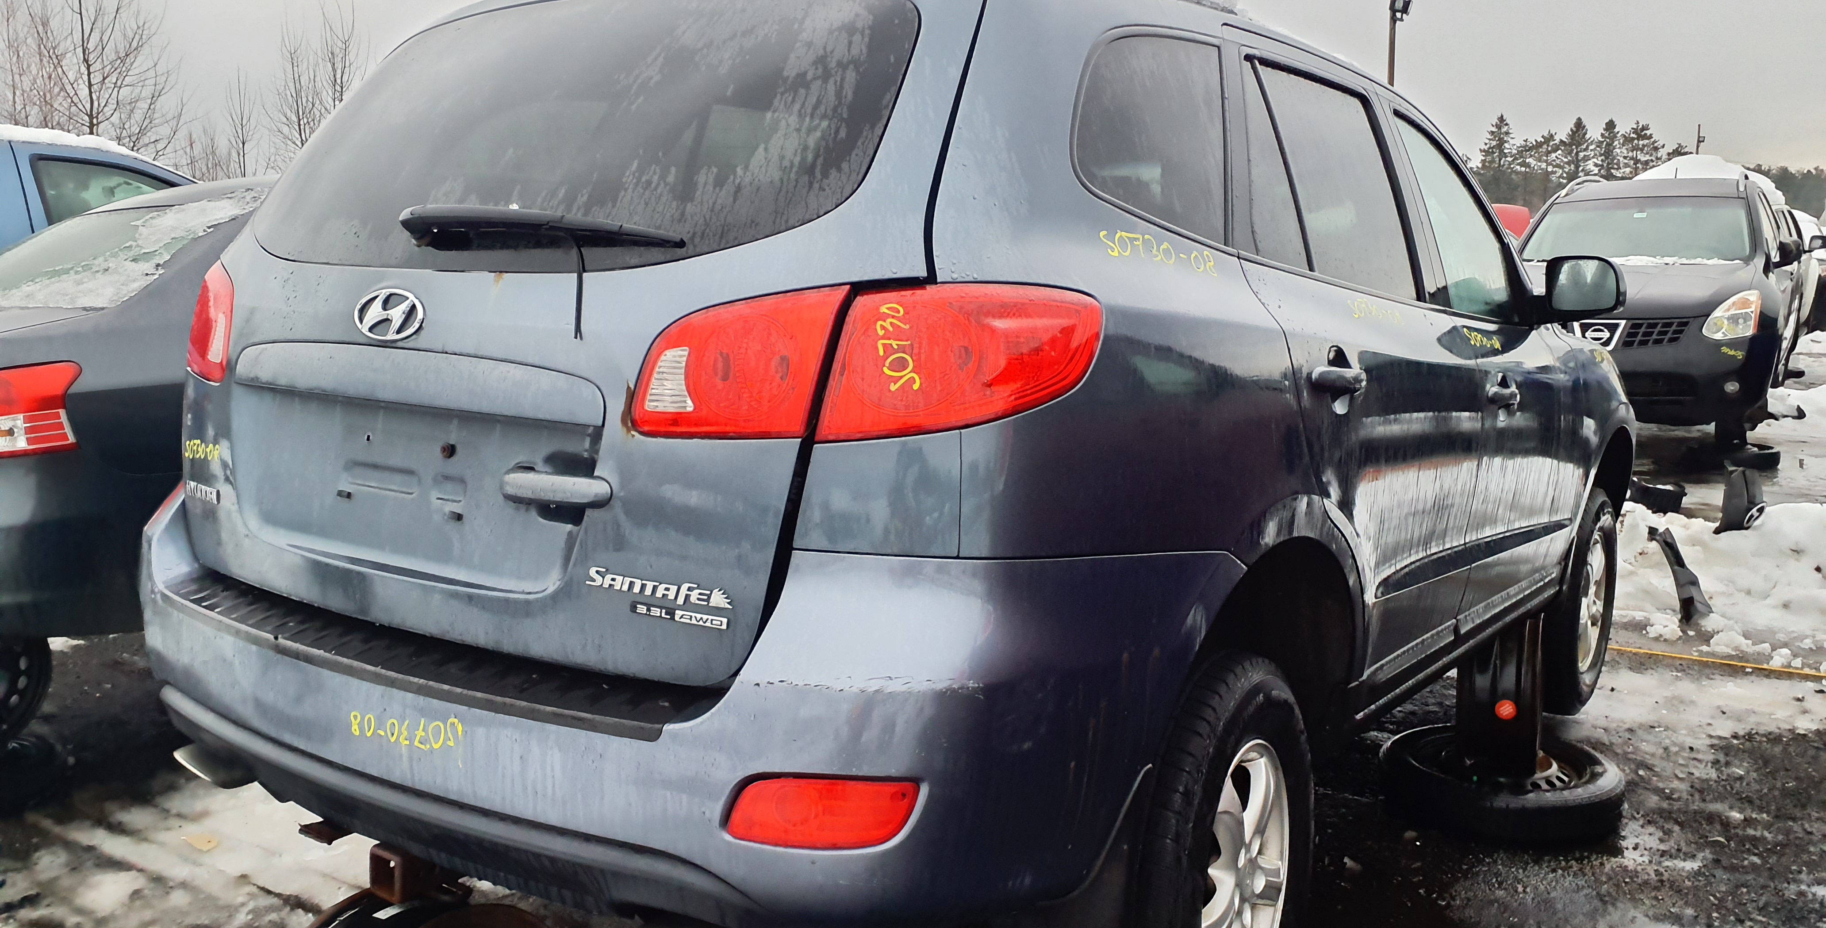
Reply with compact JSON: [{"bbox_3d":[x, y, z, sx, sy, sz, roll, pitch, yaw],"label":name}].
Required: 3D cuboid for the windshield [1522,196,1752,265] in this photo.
[{"bbox_3d":[5.070,-1.642,9.400,1.420,0.500,0.650,6,9,37],"label":"windshield"}]

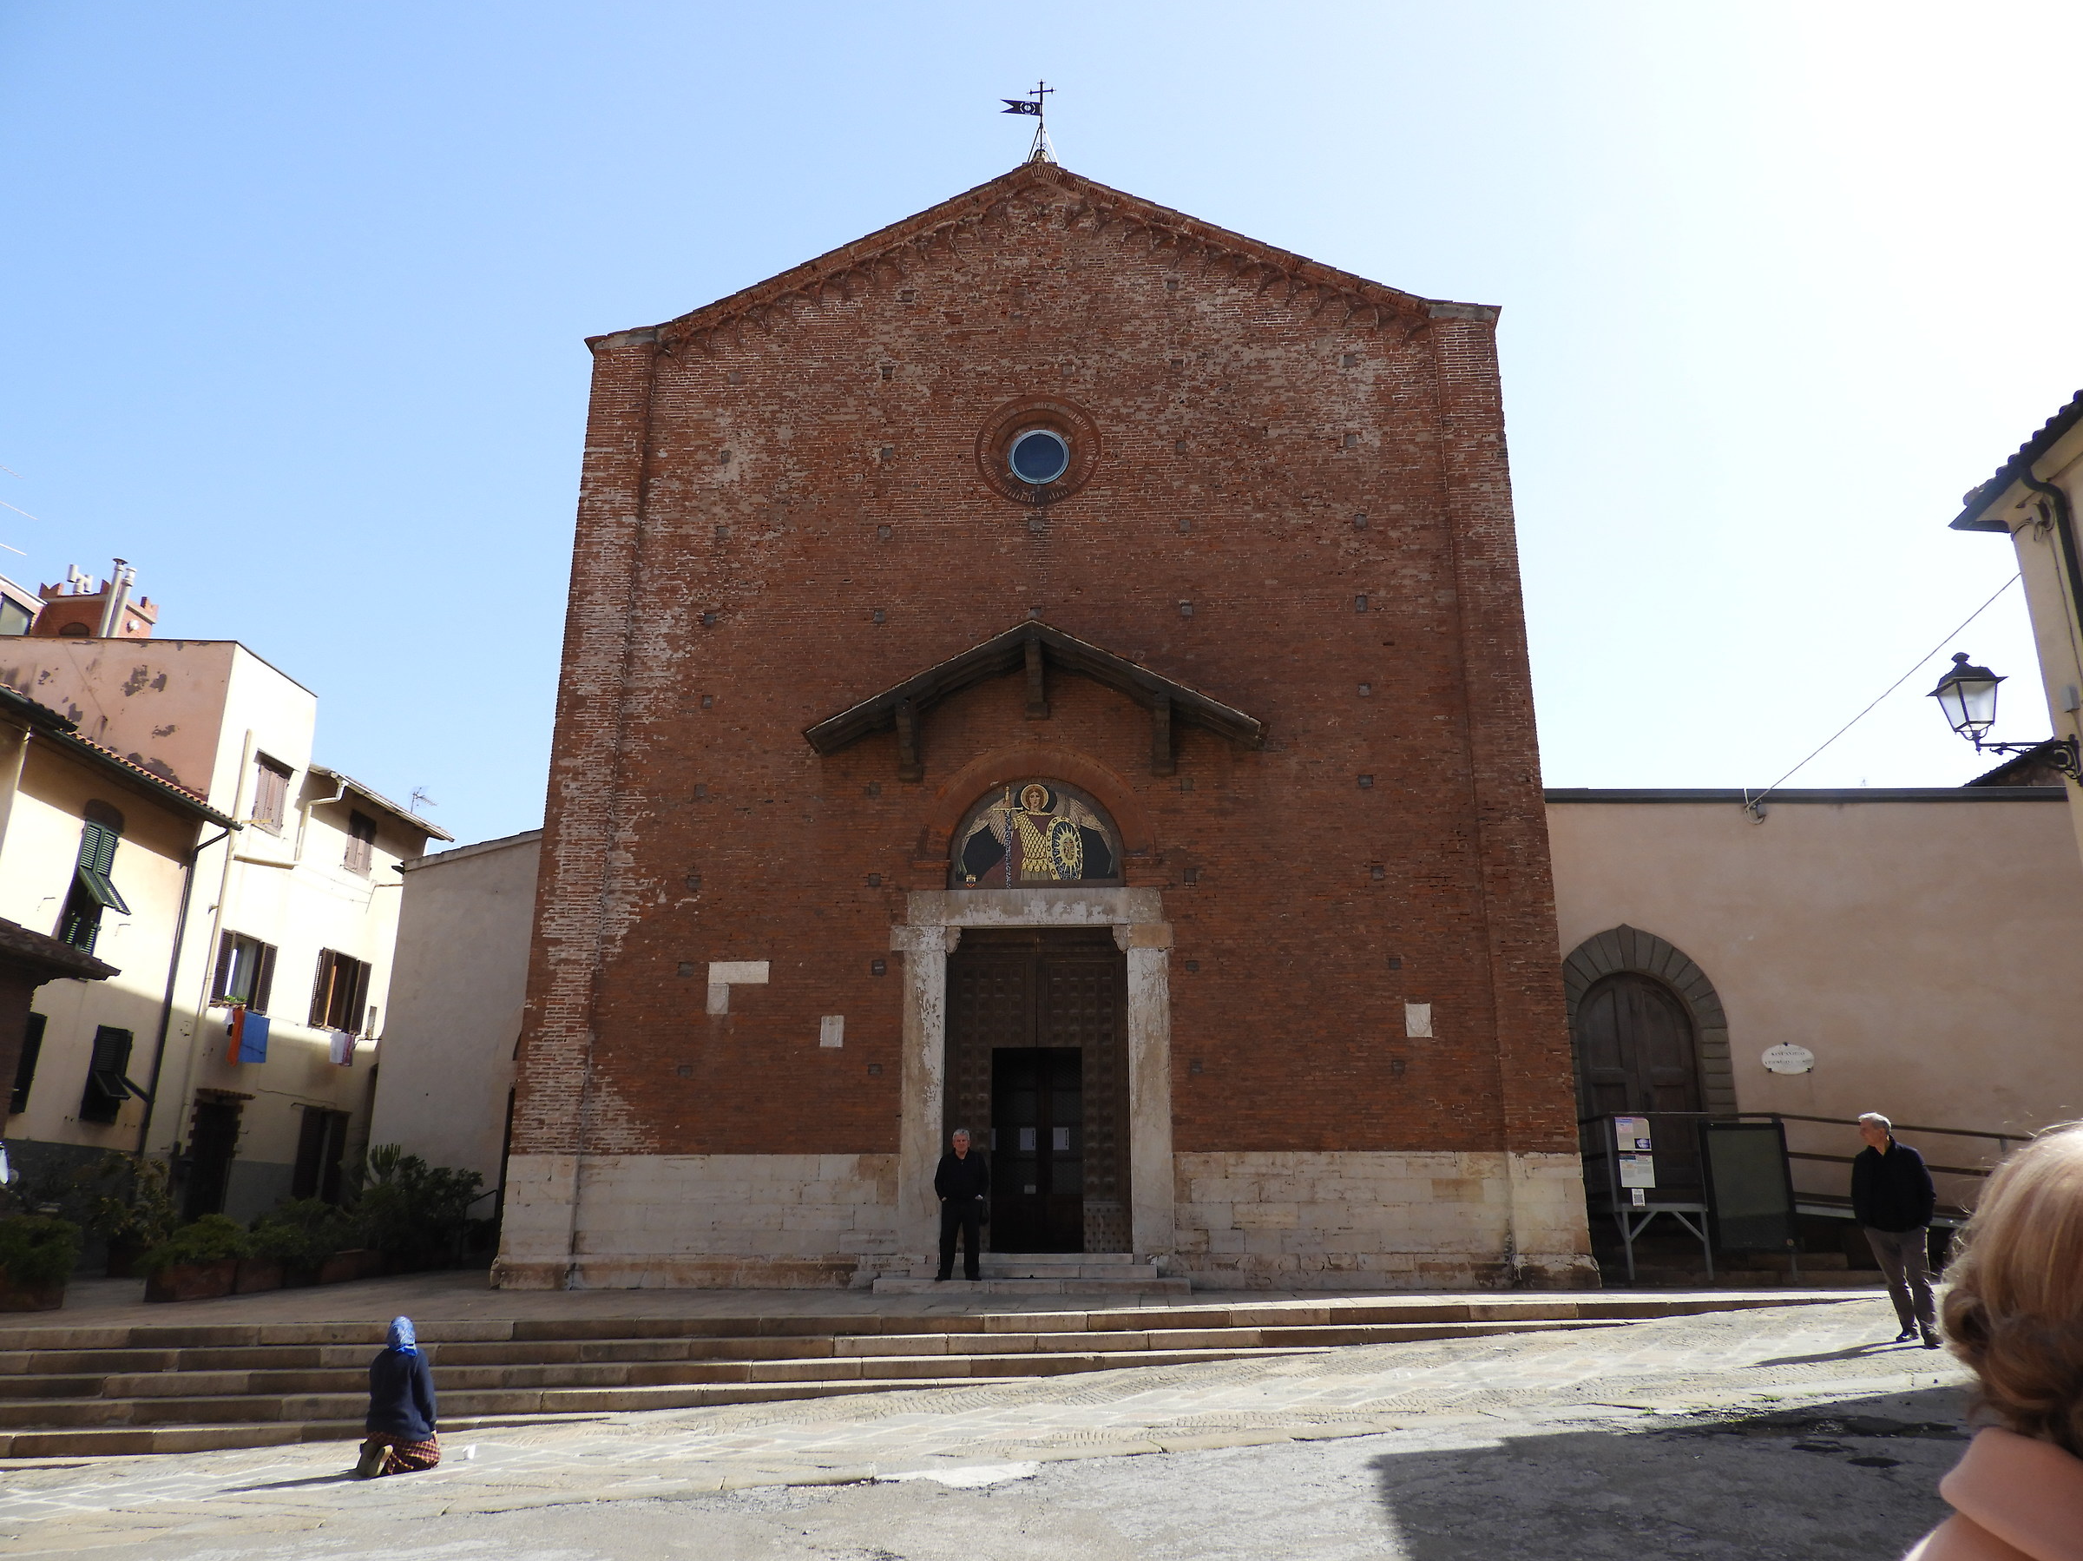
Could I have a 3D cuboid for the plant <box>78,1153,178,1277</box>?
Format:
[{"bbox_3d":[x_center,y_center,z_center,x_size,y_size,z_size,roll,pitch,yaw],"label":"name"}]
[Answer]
[{"bbox_3d":[-12.260,5.807,19.336,1.050,1.606,1.050,2,-17,-6],"label":"plant"}]

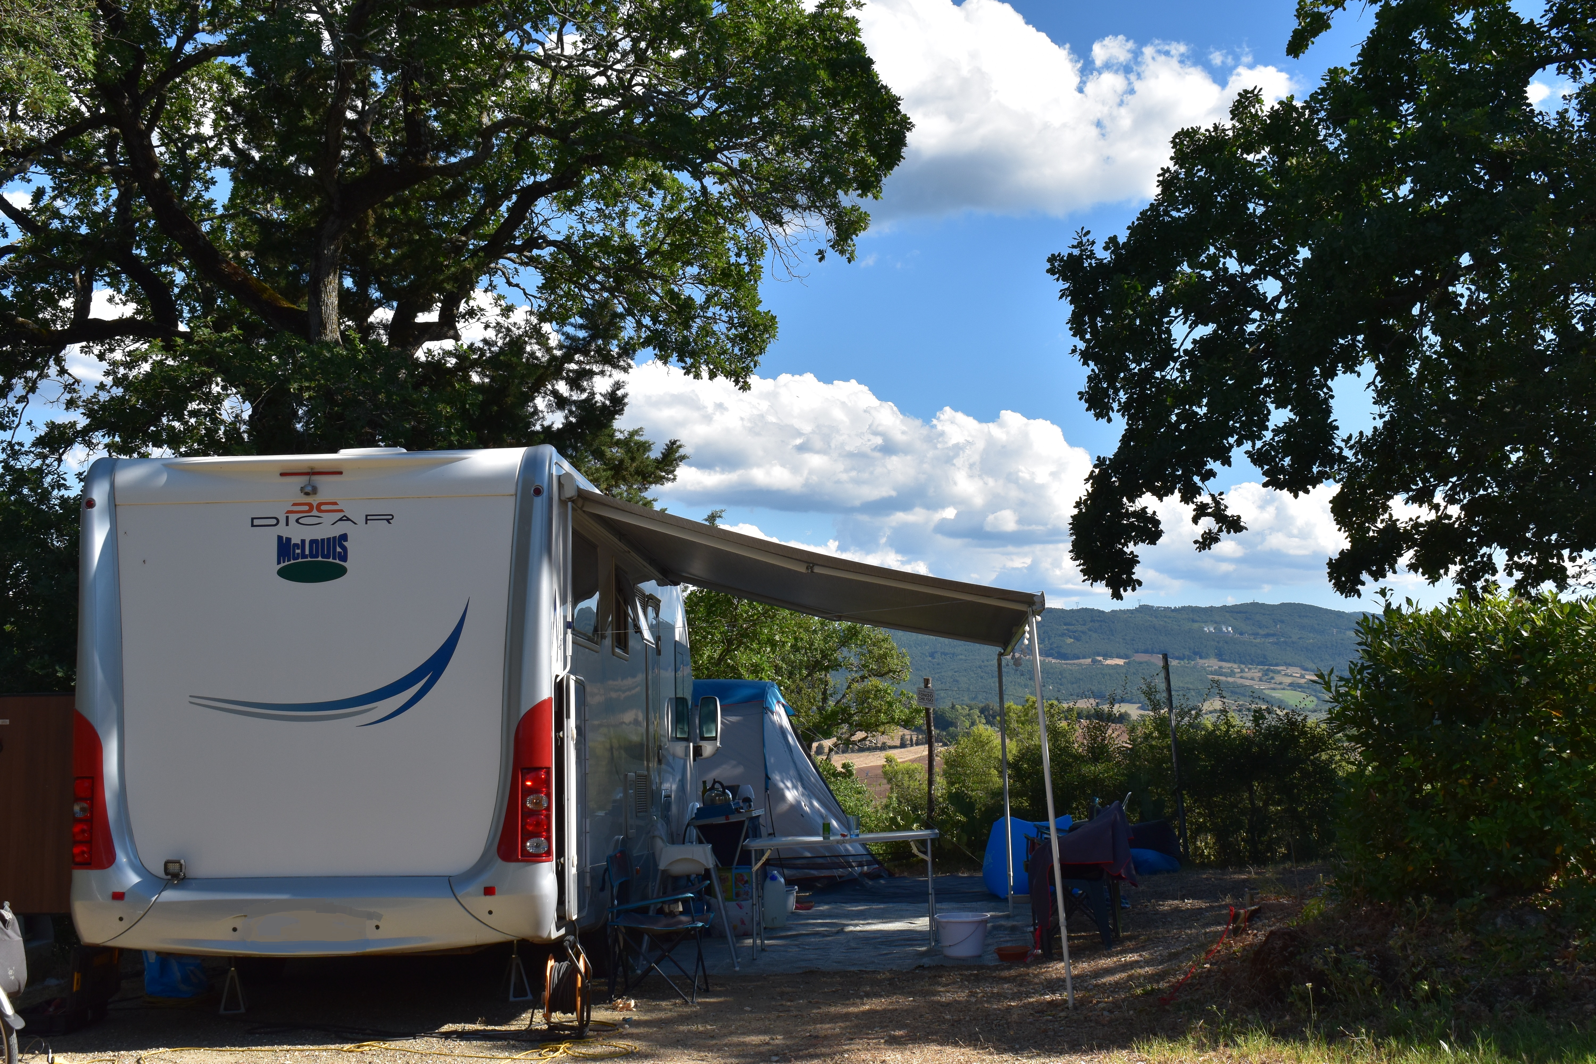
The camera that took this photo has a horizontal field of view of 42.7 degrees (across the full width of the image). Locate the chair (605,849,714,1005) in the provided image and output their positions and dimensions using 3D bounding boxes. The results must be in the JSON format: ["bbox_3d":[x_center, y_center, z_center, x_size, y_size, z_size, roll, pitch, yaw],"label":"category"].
[{"bbox_3d":[-0.707,2.055,10.721,0.520,0.770,0.530,-2,-7,4],"label":"chair"}]

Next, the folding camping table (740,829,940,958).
[{"bbox_3d":[0.289,2.264,12.769,1.200,0.700,0.600,-3,-6,4],"label":"folding camping table"}]

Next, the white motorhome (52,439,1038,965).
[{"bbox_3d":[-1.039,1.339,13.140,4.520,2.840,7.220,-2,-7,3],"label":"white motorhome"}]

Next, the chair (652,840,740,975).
[{"bbox_3d":[-0.661,2.198,12.407,0.590,0.870,0.570,-1,-7,1],"label":"chair"}]

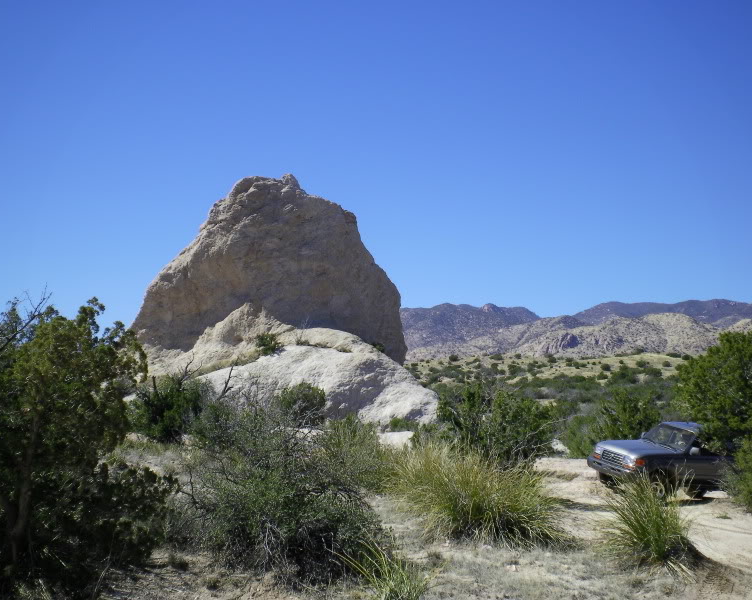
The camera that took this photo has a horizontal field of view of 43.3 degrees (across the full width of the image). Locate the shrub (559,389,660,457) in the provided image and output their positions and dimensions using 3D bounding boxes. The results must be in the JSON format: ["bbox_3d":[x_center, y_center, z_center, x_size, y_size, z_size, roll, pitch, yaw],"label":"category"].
[{"bbox_3d":[7.377,3.849,30.000,3.141,2.011,2.890,0,-3,0],"label":"shrub"}]

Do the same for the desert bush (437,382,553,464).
[{"bbox_3d":[2.867,2.966,23.000,2.791,1.863,2.567,0,-3,0],"label":"desert bush"}]

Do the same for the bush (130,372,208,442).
[{"bbox_3d":[-5.440,2.817,25.000,2.012,1.771,1.851,0,-3,0],"label":"bush"}]

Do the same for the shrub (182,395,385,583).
[{"bbox_3d":[-0.995,1.992,10.300,2.174,1.863,2.000,0,-3,0],"label":"shrub"}]

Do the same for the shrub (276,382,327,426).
[{"bbox_3d":[-2.514,3.519,32.000,1.683,1.425,1.549,0,-3,0],"label":"shrub"}]

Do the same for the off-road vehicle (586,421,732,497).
[{"bbox_3d":[7.520,3.920,22.950,4.750,1.870,1.920,7,-1,-25],"label":"off-road vehicle"}]

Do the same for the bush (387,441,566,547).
[{"bbox_3d":[1.315,2.519,12.500,2.355,1.202,2.166,0,-3,0],"label":"bush"}]

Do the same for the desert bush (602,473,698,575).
[{"bbox_3d":[3.122,2.532,10.800,1.052,1.053,0.968,0,-3,0],"label":"desert bush"}]

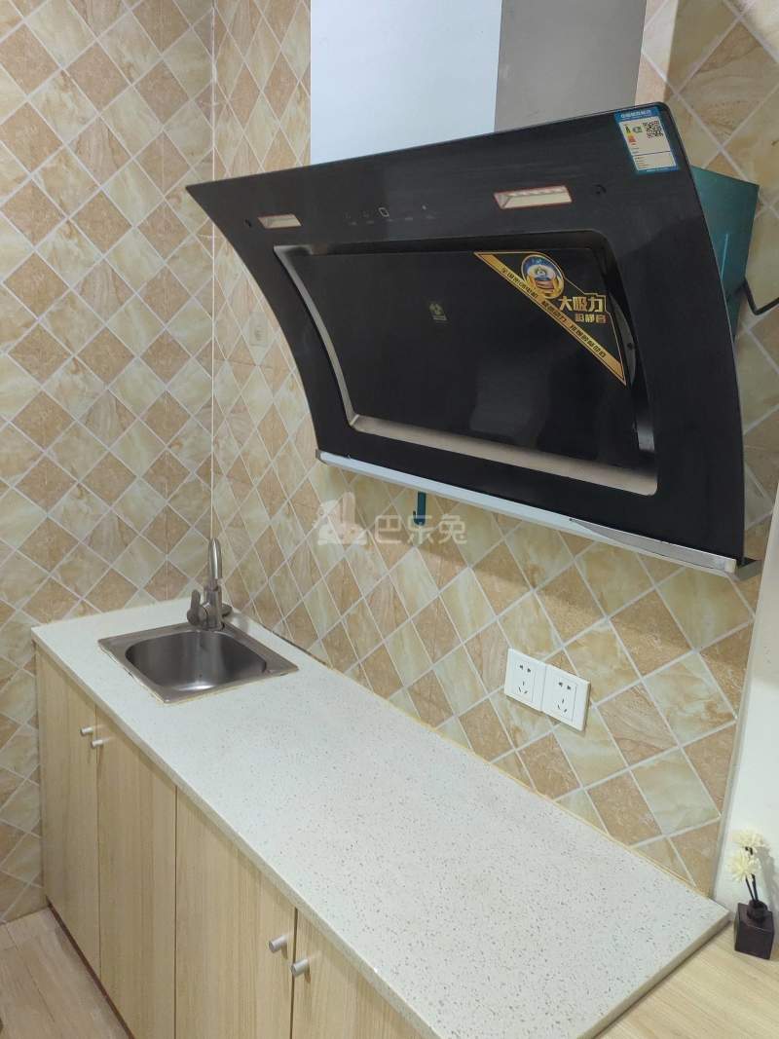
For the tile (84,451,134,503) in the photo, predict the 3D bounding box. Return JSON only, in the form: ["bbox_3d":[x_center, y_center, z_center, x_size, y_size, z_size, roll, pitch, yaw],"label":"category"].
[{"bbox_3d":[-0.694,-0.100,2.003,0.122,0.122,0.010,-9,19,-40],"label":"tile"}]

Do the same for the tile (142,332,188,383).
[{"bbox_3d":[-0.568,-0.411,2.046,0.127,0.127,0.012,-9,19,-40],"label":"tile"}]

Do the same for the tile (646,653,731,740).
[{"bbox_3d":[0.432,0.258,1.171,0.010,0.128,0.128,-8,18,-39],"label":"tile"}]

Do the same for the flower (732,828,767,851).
[{"bbox_3d":[0.489,0.436,1.102,0.045,0.032,0.045,-9,19,-40],"label":"flower"}]

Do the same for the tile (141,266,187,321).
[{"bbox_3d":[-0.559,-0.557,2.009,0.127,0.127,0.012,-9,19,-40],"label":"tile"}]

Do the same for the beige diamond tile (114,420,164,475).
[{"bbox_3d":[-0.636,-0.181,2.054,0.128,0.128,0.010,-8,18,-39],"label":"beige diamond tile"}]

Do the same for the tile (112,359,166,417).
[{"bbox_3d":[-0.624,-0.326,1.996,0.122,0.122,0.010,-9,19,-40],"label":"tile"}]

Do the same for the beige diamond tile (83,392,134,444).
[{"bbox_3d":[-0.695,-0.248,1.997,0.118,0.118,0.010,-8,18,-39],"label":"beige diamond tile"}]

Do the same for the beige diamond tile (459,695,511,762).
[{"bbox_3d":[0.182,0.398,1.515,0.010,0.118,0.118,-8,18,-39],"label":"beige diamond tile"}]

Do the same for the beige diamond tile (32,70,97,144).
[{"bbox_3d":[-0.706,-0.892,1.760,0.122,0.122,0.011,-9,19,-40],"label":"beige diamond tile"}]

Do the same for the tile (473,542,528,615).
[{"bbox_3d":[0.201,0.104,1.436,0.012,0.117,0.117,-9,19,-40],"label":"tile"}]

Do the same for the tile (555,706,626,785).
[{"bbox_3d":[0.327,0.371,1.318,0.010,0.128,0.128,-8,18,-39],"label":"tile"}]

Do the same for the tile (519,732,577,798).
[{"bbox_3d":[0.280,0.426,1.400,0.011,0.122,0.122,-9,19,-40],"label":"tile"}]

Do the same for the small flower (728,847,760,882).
[{"bbox_3d":[0.480,0.467,1.095,0.043,0.044,0.040,11,16,27],"label":"small flower"}]

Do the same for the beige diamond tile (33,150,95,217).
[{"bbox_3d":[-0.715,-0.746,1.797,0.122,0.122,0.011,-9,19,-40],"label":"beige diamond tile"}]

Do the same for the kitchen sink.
[{"bbox_3d":[-0.459,0.396,1.920,0.312,0.170,0.385,-8,18,-39],"label":"kitchen sink"}]

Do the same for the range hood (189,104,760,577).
[{"bbox_3d":[0.080,-0.249,1.209,0.373,0.485,0.905,-8,18,-40],"label":"range hood"}]

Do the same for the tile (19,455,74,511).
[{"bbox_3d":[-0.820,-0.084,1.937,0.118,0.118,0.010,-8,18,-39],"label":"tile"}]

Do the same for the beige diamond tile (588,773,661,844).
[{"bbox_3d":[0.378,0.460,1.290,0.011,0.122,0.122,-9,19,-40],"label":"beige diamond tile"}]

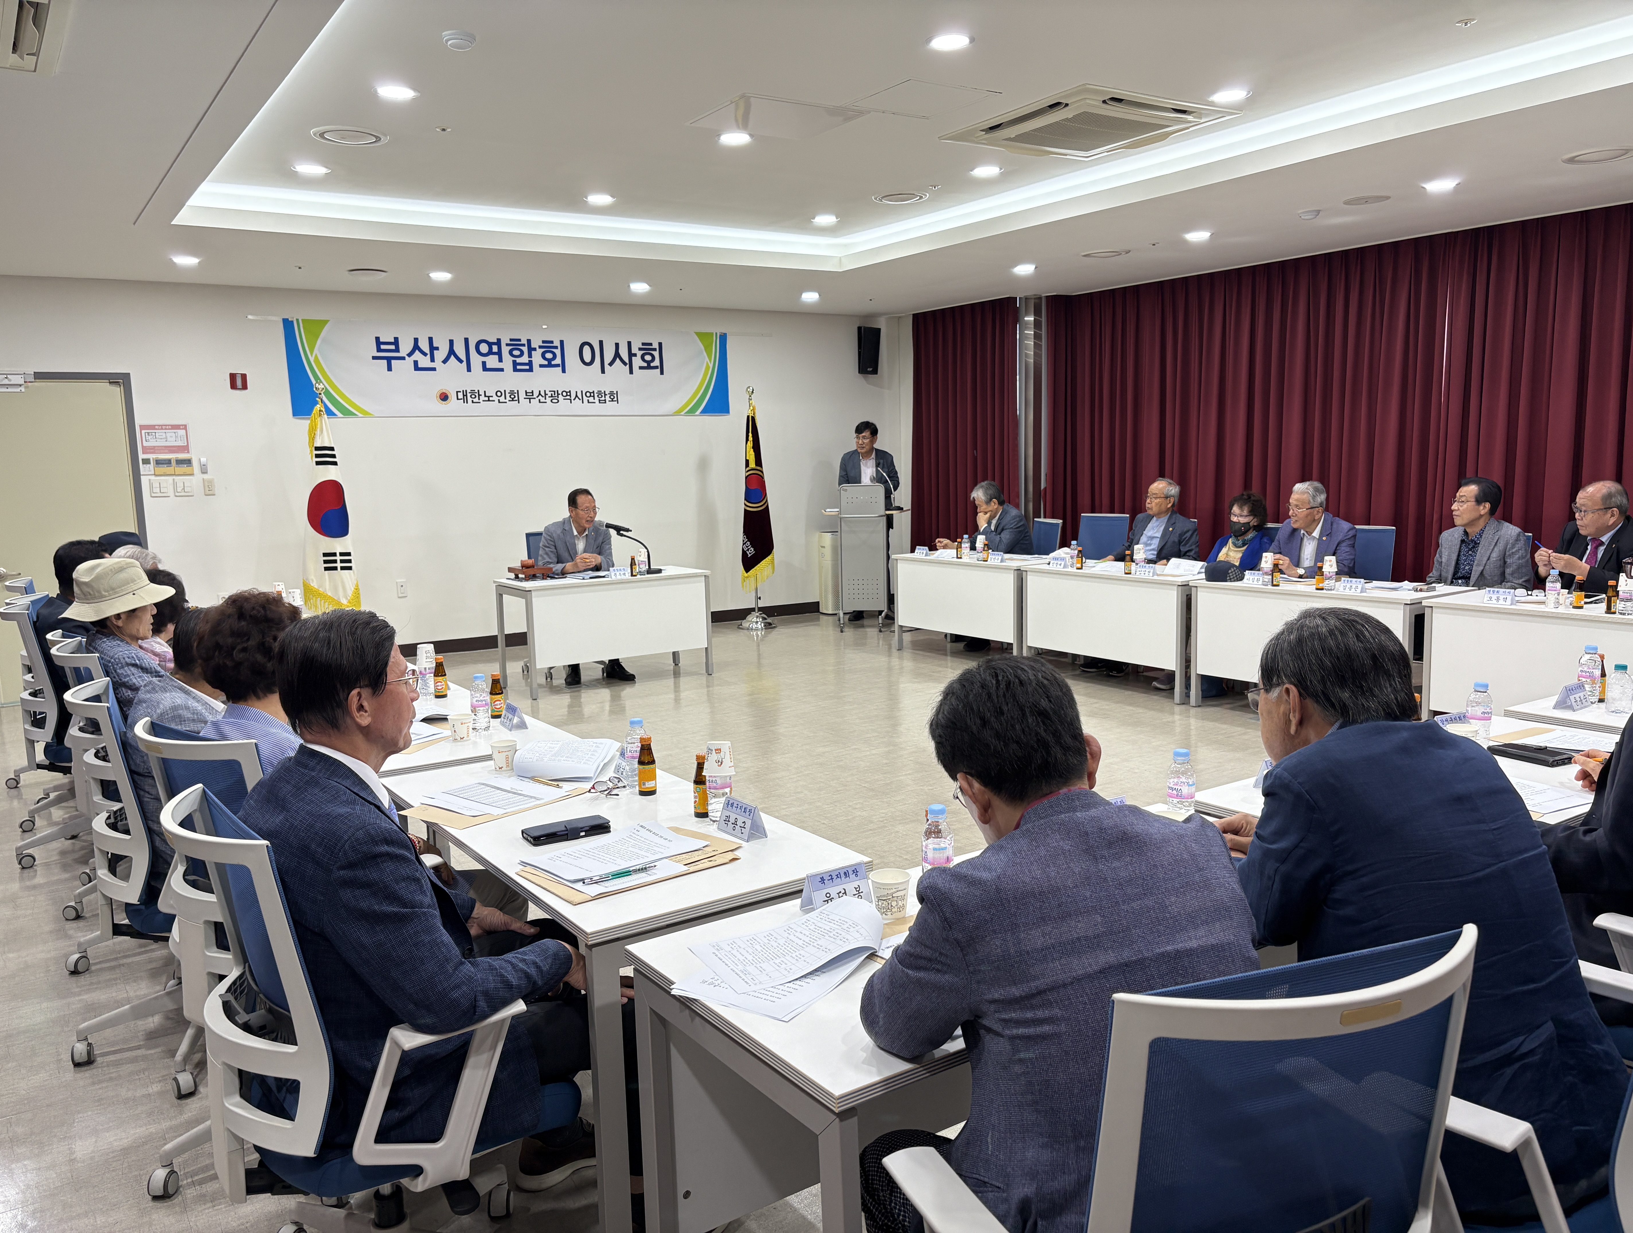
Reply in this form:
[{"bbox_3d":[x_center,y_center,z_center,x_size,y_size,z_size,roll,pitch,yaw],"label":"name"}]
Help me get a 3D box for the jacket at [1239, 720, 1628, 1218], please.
[{"bbox_3d":[0.945,0.483,1.983,0.552,0.660,0.571,-7,9,-34],"label":"jacket"}]

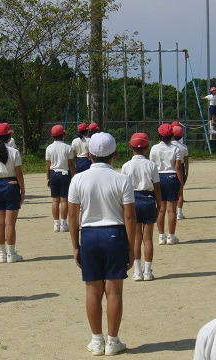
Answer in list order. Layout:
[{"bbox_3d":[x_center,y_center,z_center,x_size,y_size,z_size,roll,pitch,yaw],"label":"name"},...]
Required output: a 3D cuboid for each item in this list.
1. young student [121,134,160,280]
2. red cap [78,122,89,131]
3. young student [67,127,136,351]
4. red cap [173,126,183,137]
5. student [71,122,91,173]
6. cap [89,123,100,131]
[{"bbox_3d":[0.314,0.248,10.255,0.380,1.380,0.280,-1,3,9],"label":"young student"},{"bbox_3d":[-0.421,-0.928,19.000,0.170,0.135,0.220,1,4,35],"label":"red cap"},{"bbox_3d":[-0.032,0.414,7.106,0.440,1.430,0.290,-1,3,7],"label":"young student"},{"bbox_3d":[1.033,-0.708,16.100,0.175,0.150,0.240,0,3,12],"label":"red cap"},{"bbox_3d":[-0.375,-0.200,17.742,0.390,1.428,0.270,-1,3,9],"label":"student"},{"bbox_3d":[-0.251,-0.985,20.400,0.180,0.140,0.240,1,4,28],"label":"cap"}]

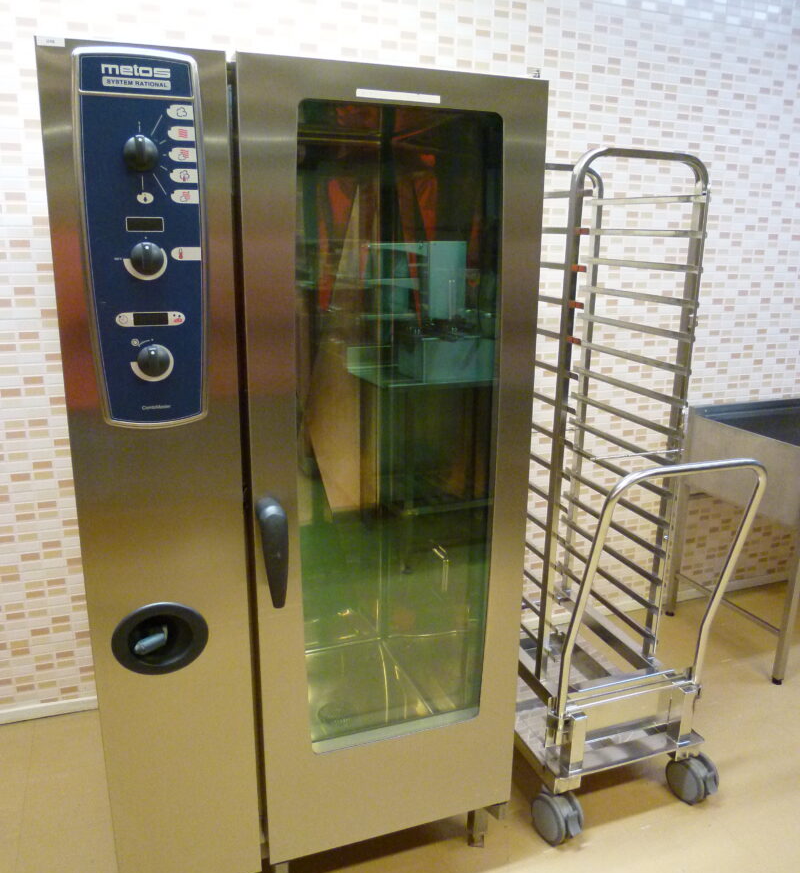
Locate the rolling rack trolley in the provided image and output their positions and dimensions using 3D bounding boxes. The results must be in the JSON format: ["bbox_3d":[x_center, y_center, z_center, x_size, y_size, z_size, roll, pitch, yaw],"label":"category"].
[{"bbox_3d":[0.517,0.135,2.012,0.485,1.687,0.820,-5,15,-19],"label":"rolling rack trolley"}]

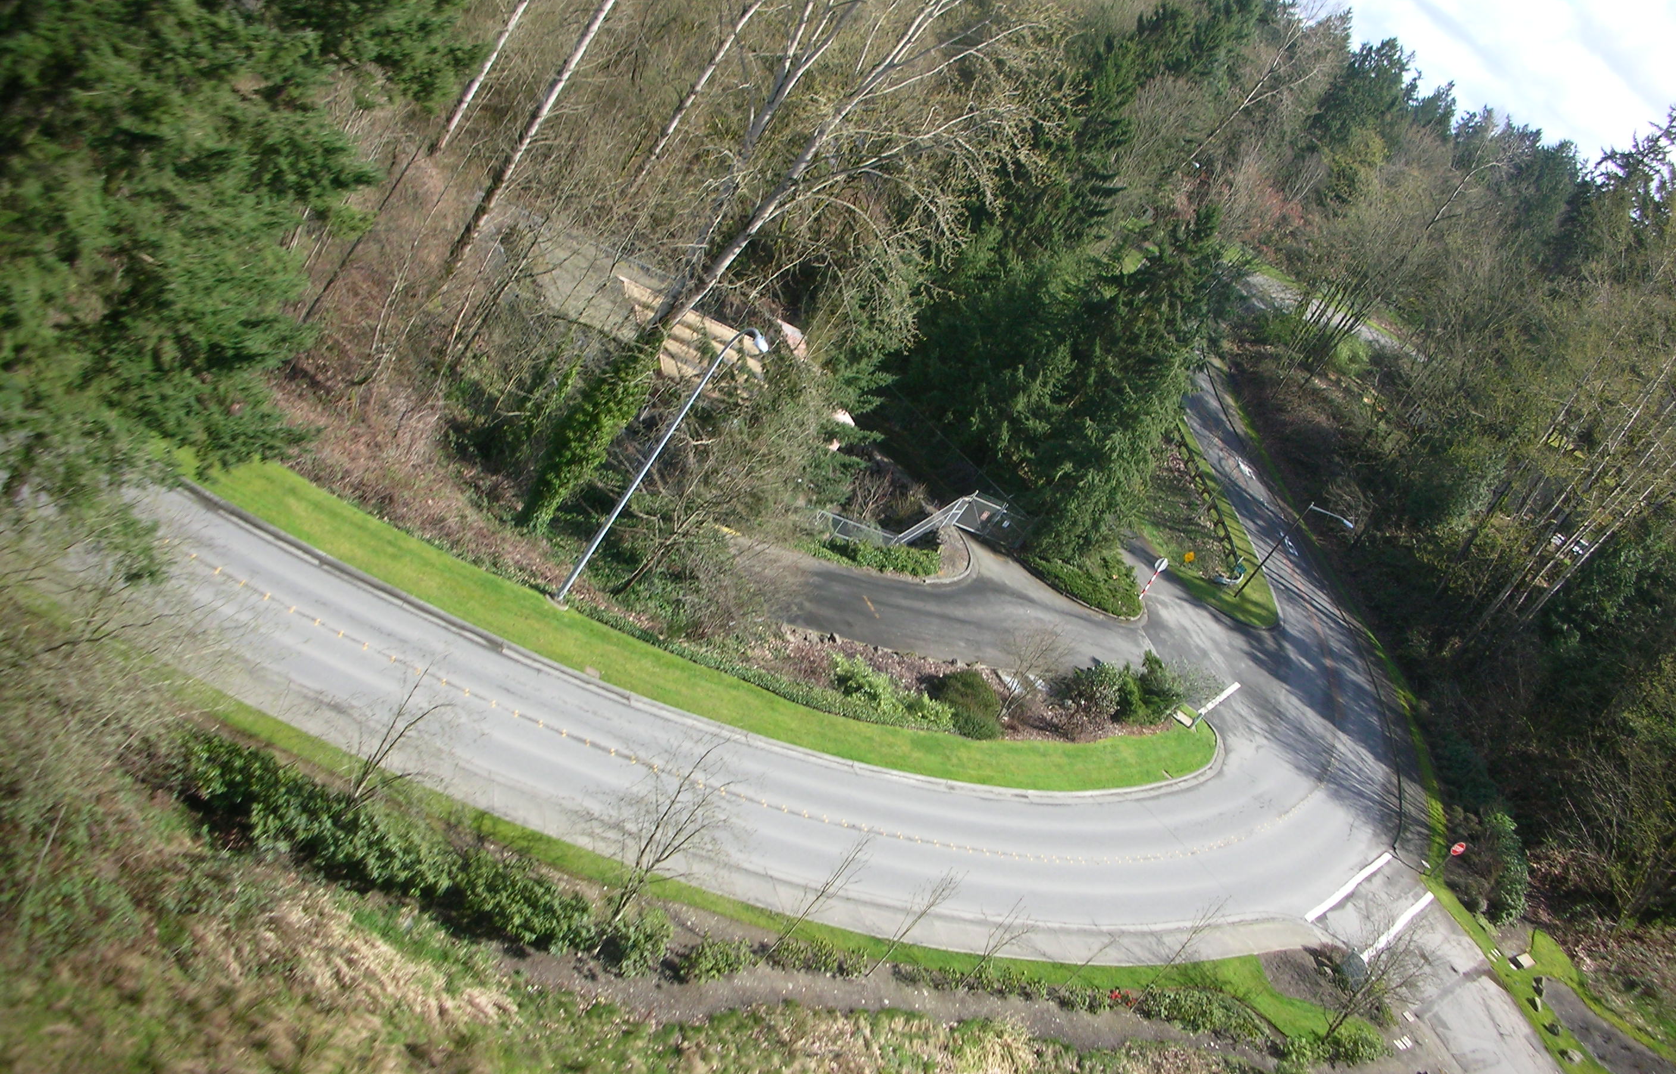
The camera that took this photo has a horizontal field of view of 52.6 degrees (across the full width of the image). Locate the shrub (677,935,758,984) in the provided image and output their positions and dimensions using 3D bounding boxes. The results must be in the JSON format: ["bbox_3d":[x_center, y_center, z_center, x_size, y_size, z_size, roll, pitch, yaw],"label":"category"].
[{"bbox_3d":[-3.054,10.716,42.967,1.800,1.150,1.450,22,24,-33],"label":"shrub"}]

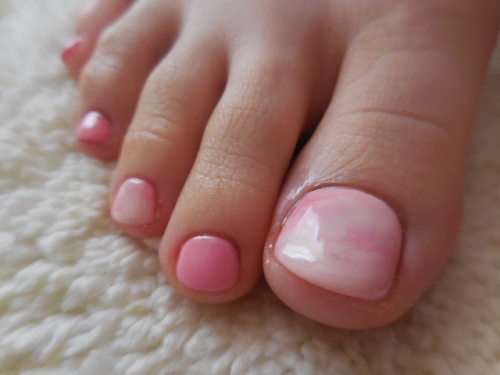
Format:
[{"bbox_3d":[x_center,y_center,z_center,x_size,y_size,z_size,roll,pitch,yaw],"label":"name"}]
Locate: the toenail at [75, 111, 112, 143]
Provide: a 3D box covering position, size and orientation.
[{"bbox_3d":[-0.036,-0.014,0.084,0.008,0.002,0.009,-1,63,6],"label":"toenail"}]

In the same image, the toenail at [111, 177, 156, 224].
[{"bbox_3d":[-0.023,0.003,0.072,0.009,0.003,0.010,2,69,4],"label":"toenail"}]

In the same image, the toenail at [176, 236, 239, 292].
[{"bbox_3d":[-0.007,0.013,0.060,0.010,0.003,0.009,1,71,0],"label":"toenail"}]

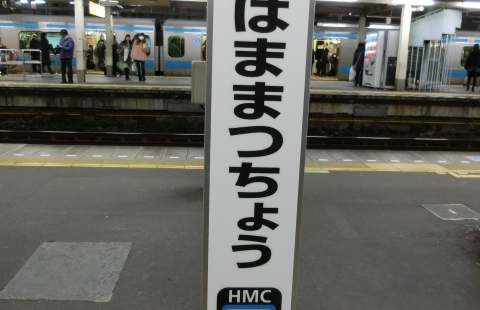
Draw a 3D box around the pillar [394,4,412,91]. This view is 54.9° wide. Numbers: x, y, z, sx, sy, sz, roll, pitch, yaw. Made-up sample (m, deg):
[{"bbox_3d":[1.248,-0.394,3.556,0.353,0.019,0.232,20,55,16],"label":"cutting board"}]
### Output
[{"bbox_3d":[5.589,-3.637,15.645,0.270,2.920,0.270,1,13,-4],"label":"pillar"}]

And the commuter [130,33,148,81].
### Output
[{"bbox_3d":[-3.574,-3.435,16.324,0.560,1.620,0.400,0,13,-6],"label":"commuter"}]

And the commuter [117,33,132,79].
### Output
[{"bbox_3d":[-4.085,-3.492,16.488,0.500,1.584,0.400,-4,14,-24],"label":"commuter"}]

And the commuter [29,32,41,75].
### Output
[{"bbox_3d":[-8.085,-3.990,18.133,0.380,1.580,0.480,-4,14,-24],"label":"commuter"}]

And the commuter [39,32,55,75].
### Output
[{"bbox_3d":[-7.385,-3.860,17.611,0.580,1.610,0.460,0,13,-7],"label":"commuter"}]

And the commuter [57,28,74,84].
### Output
[{"bbox_3d":[-5.393,-3.065,14.382,0.450,1.619,0.480,1,13,-4],"label":"commuter"}]

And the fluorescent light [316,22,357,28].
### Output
[{"bbox_3d":[3.877,-5.140,18.318,1.680,0.170,0.220,1,13,-4],"label":"fluorescent light"}]

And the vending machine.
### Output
[{"bbox_3d":[4.827,-3.213,15.737,0.700,1.860,1.150,1,13,-4],"label":"vending machine"}]

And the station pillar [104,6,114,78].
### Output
[{"bbox_3d":[-5.011,-4.336,17.636,0.250,2.680,0.250,1,13,-4],"label":"station pillar"}]

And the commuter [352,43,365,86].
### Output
[{"bbox_3d":[4.451,-3.384,17.297,0.360,1.600,0.440,-11,18,-43],"label":"commuter"}]

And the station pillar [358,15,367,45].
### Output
[{"bbox_3d":[4.704,-4.092,18.125,0.260,2.684,0.260,1,13,-4],"label":"station pillar"}]

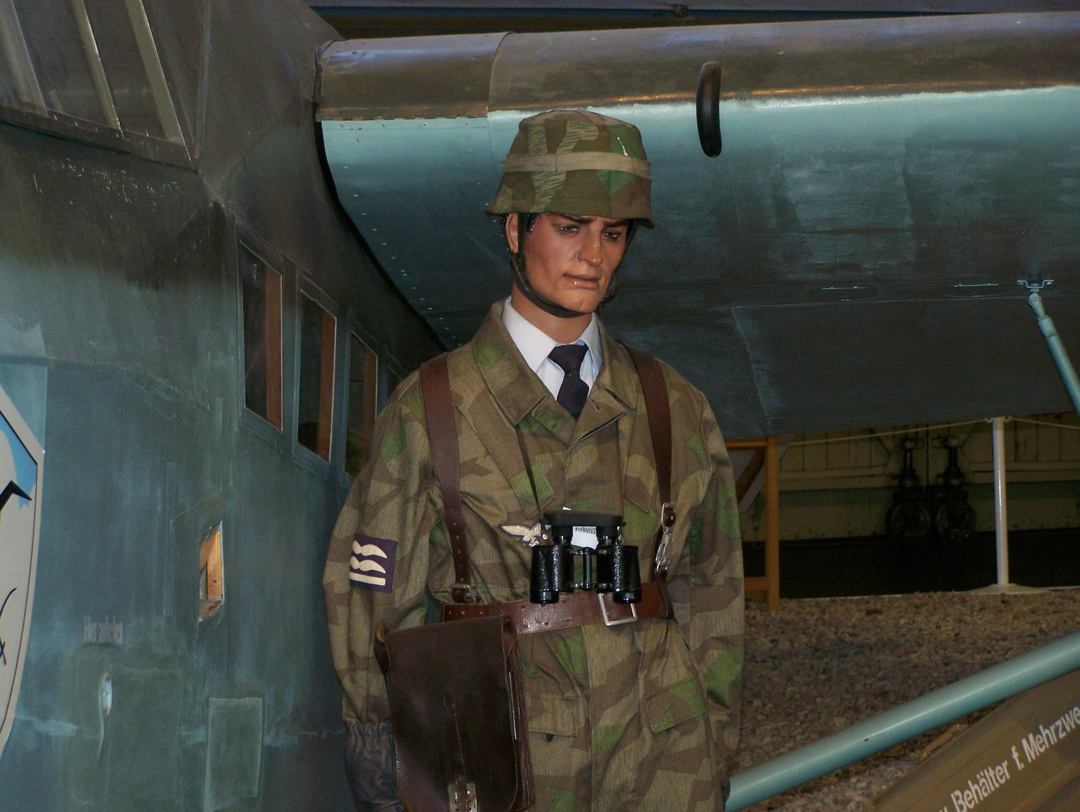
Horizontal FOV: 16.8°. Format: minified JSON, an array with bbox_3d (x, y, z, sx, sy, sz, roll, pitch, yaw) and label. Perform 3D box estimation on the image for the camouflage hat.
[{"bbox_3d":[0.049,-0.342,5.200,0.232,0.160,0.265,4,1,-27],"label":"camouflage hat"}]

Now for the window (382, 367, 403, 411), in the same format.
[{"bbox_3d":[-0.256,0.060,6.578,0.030,0.226,0.350,4,-5,6],"label":"window"}]

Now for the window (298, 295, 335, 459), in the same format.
[{"bbox_3d":[-0.339,-0.042,5.567,0.030,0.226,0.350,0,-6,5],"label":"window"}]

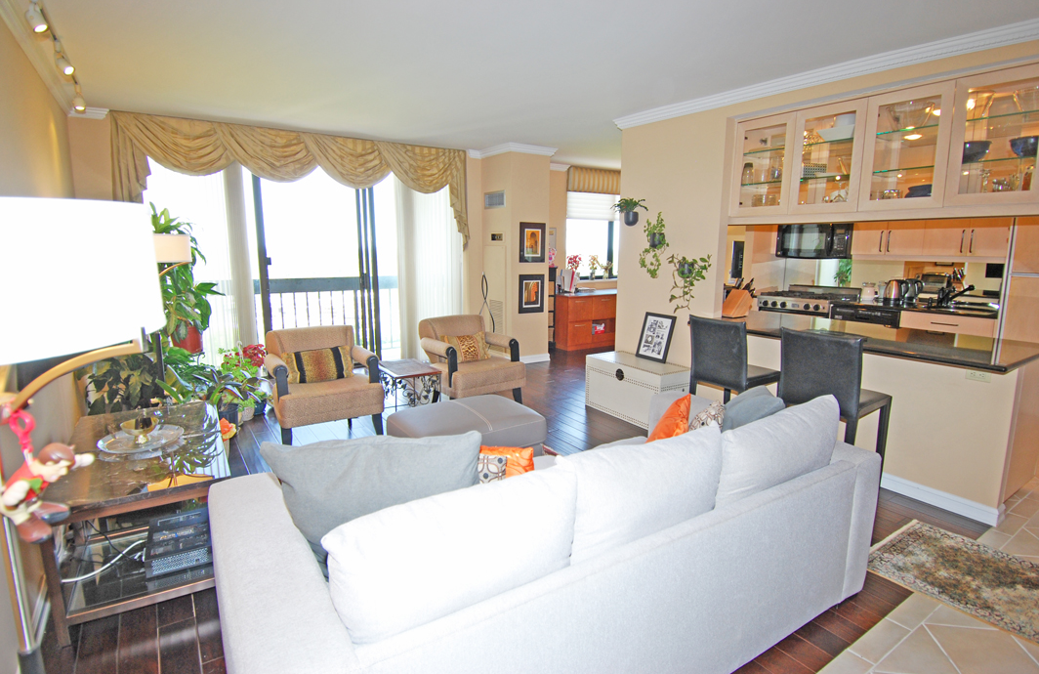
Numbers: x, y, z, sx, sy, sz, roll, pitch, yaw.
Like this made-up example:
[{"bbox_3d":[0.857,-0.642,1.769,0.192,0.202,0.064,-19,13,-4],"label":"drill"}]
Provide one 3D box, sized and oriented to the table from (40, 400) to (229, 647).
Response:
[{"bbox_3d":[-1.863,0.791,2.624,0.630,0.535,1.310,-7,13,-34],"label":"table"}]

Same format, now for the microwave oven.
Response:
[{"bbox_3d":[3.282,-1.077,5.611,0.400,0.425,0.787,-7,13,-34],"label":"microwave oven"}]

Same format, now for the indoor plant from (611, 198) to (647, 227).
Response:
[{"bbox_3d":[1.005,-1.139,4.757,0.230,0.260,0.280,-7,13,-34],"label":"indoor plant"}]

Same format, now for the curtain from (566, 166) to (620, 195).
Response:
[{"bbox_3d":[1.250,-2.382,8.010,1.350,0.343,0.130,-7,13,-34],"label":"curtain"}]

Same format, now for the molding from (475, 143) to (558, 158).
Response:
[{"bbox_3d":[-0.034,-2.193,6.258,0.721,0.084,0.701,-7,13,-34],"label":"molding"}]

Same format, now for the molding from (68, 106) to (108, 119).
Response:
[{"bbox_3d":[-3.637,-1.890,4.388,0.270,0.090,0.085,-7,13,-34],"label":"molding"}]

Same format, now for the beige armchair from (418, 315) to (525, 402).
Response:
[{"bbox_3d":[-0.447,0.256,4.810,0.720,0.800,0.780,-7,12,-32],"label":"beige armchair"}]

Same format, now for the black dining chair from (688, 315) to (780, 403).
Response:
[{"bbox_3d":[1.501,0.362,3.656,0.510,1.010,0.430,-8,13,-36],"label":"black dining chair"}]

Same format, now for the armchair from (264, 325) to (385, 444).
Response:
[{"bbox_3d":[-1.525,0.393,4.060,0.720,0.800,0.780,-6,12,-30],"label":"armchair"}]

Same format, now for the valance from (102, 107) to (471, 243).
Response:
[{"bbox_3d":[-1.987,-1.490,5.330,3.365,1.101,0.170,-7,13,-34],"label":"valance"}]

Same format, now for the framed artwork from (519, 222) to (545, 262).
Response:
[{"bbox_3d":[0.174,-1.117,6.234,0.393,0.473,0.030,-7,13,-34],"label":"framed artwork"}]

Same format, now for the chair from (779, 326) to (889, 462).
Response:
[{"bbox_3d":[1.886,0.457,3.139,0.510,1.010,0.430,-7,13,-34],"label":"chair"}]

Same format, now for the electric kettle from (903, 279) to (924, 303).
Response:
[{"bbox_3d":[3.935,-0.443,5.188,0.160,0.240,0.210,-7,13,-34],"label":"electric kettle"}]

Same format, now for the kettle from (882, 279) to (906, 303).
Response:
[{"bbox_3d":[3.648,-0.426,5.040,0.160,0.250,0.220,-7,13,-34],"label":"kettle"}]

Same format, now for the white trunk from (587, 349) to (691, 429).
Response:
[{"bbox_3d":[1.020,0.455,4.590,0.400,0.490,0.870,-7,13,-34],"label":"white trunk"}]

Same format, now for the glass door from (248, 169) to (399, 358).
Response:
[{"bbox_3d":[-2.115,-0.681,5.811,1.450,2.280,0.100,-7,13,-34],"label":"glass door"}]

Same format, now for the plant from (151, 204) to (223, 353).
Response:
[{"bbox_3d":[-2.900,-0.473,4.451,0.620,1.270,0.580,-7,13,-34],"label":"plant"}]

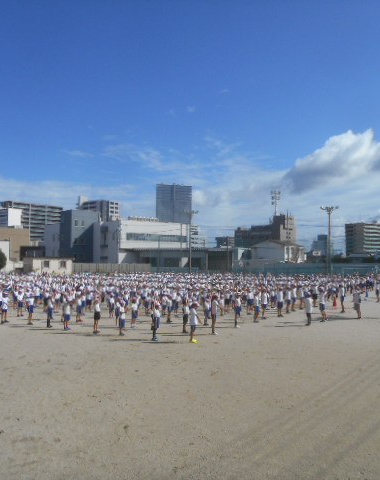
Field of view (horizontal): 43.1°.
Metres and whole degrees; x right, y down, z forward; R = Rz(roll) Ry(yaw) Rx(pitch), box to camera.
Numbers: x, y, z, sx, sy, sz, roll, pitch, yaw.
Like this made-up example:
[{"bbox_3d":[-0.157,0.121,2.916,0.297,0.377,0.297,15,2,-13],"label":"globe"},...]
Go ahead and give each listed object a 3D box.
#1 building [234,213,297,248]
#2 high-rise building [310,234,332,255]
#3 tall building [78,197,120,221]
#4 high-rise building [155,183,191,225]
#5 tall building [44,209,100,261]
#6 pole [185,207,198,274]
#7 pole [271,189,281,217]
[{"bbox_3d":[56.119,-0.116,358.044,16.500,31.815,45.000,2,-3,-38],"label":"building"},{"bbox_3d":[126.436,7.938,459.817,9.000,23.670,18.000,2,-3,-40],"label":"high-rise building"},{"bbox_3d":[-62.220,-5.757,332.356,27.000,39.877,11.000,-1,-2,33],"label":"tall building"},{"bbox_3d":[-19.493,-21.839,608.723,40.000,91.839,24.000,1,-2,-18],"label":"high-rise building"},{"bbox_3d":[-21.277,0.426,88.267,8.500,10.960,6.300,-2,-3,45],"label":"tall building"},{"bbox_3d":[0.161,0.570,60.017,1.750,8.956,0.800,0,-2,0],"label":"pole"},{"bbox_3d":[61.034,-26.135,343.135,6.500,18.477,5.000,0,-2,10],"label":"pole"}]

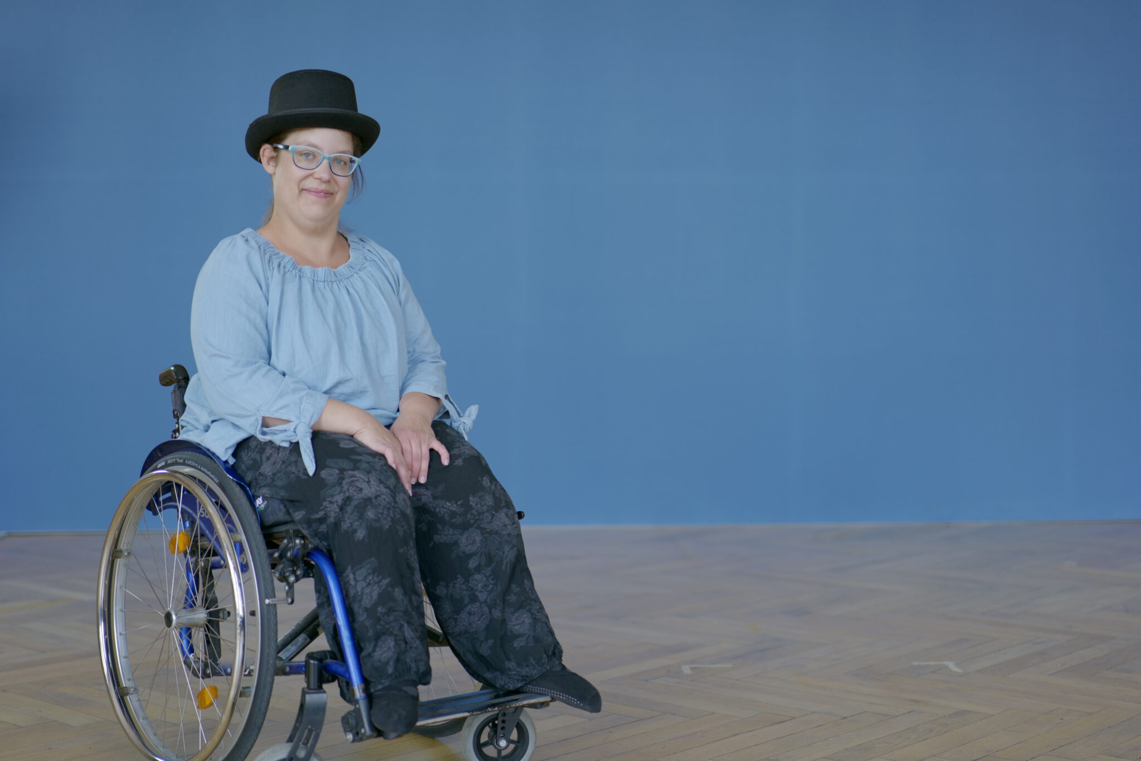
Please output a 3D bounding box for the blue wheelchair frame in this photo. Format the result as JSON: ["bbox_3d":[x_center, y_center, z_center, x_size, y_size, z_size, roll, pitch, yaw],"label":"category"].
[{"bbox_3d":[-0.418,0.380,3.010,0.600,0.710,0.790,1,-1,-43],"label":"blue wheelchair frame"}]

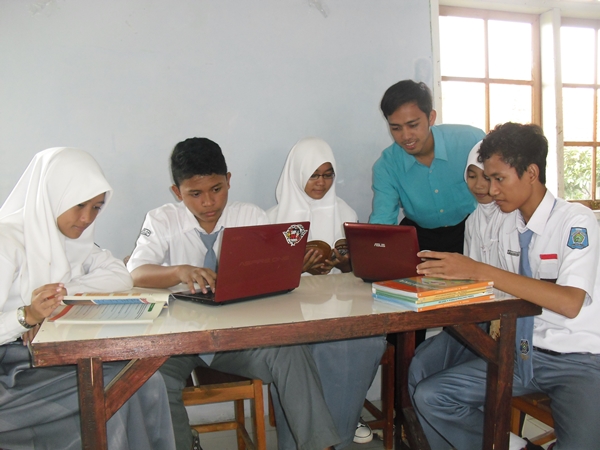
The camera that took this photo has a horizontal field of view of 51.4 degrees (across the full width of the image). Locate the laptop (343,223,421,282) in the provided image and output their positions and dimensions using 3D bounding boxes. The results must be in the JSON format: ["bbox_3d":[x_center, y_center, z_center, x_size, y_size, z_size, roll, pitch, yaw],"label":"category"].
[{"bbox_3d":[0.302,0.087,1.840,0.262,0.190,0.230,4,8,42],"label":"laptop"}]

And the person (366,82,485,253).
[{"bbox_3d":[0.468,0.193,2.270,0.480,1.380,0.540,0,6,5],"label":"person"}]

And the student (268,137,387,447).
[{"bbox_3d":[0.104,0.294,2.260,0.450,1.190,0.580,-3,6,-19],"label":"student"}]

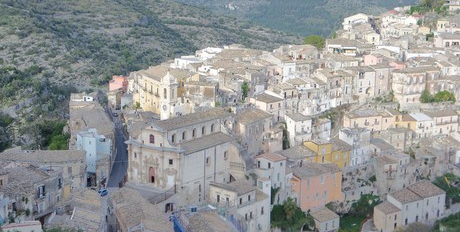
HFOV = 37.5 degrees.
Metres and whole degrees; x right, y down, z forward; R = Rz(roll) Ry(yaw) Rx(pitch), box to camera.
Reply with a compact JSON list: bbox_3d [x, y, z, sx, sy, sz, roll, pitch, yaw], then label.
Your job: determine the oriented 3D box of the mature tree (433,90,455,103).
[{"bbox_3d":[93.200,-8.240,295.000,9.400,6.000,8.000,4,12,17],"label":"mature tree"}]

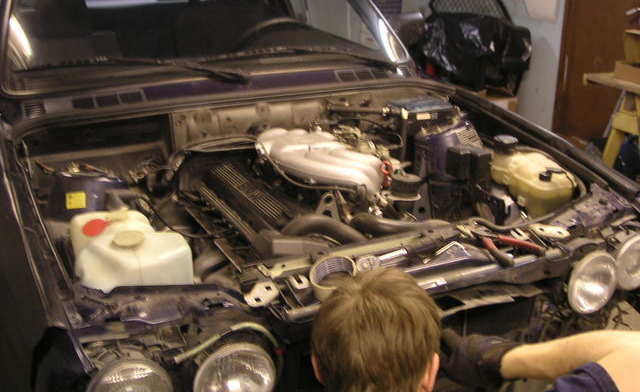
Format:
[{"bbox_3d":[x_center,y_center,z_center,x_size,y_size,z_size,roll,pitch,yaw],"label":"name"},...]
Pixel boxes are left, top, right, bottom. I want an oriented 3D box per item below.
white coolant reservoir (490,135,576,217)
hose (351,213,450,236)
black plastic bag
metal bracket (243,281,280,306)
[{"bbox_3d":[0.550,-0.048,1.880,0.150,0.180,0.240,-10,20,-21],"label":"white coolant reservoir"},{"bbox_3d":[0.187,0.066,1.650,0.240,0.060,0.065,-2,19,1],"label":"hose"},{"bbox_3d":[0.924,-0.842,4.150,0.580,0.460,0.420,-10,21,-21],"label":"black plastic bag"},{"bbox_3d":[-0.102,0.179,1.293,0.058,0.015,0.095,7,21,25],"label":"metal bracket"}]

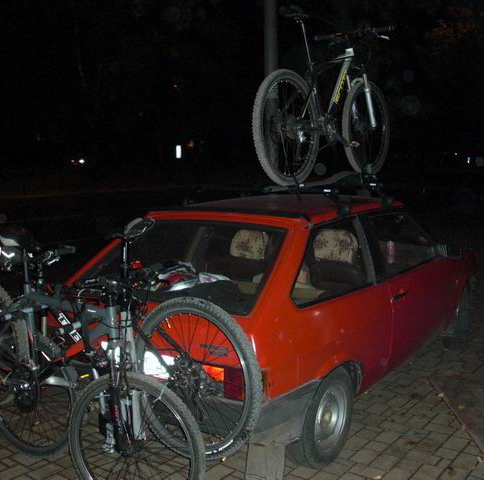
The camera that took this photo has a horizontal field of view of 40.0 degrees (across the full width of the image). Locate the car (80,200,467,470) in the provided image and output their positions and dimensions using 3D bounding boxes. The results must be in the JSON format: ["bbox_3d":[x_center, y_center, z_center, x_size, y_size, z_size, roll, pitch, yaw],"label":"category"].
[{"bbox_3d":[0.538,0.340,4.945,1.640,1.400,4.000,5,9,34],"label":"car"}]

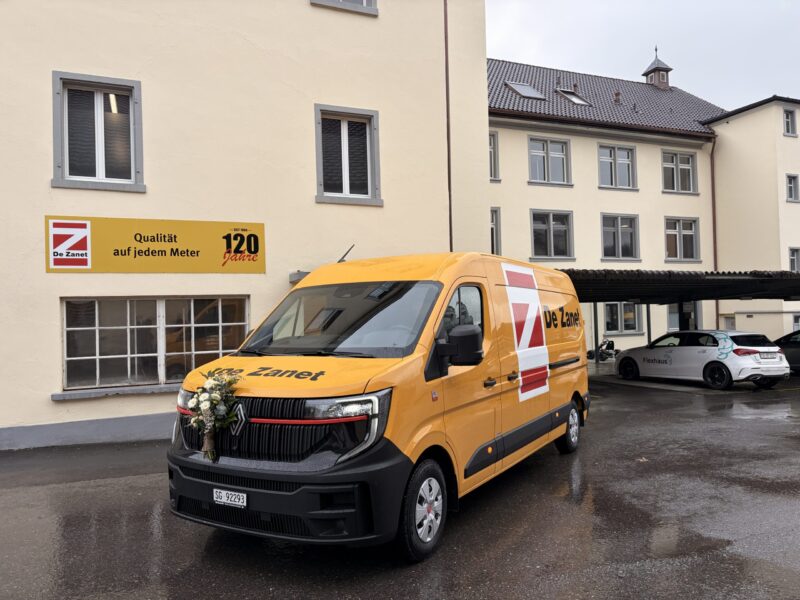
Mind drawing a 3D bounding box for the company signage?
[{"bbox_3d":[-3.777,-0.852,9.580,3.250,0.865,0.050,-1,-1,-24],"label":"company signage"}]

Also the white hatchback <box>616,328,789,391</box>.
[{"bbox_3d":[7.816,1.525,16.084,1.830,1.430,4.420,0,-3,-24],"label":"white hatchback"}]

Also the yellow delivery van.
[{"bbox_3d":[0.437,0.726,6.702,2.200,2.500,6.300,-2,-3,30],"label":"yellow delivery van"}]

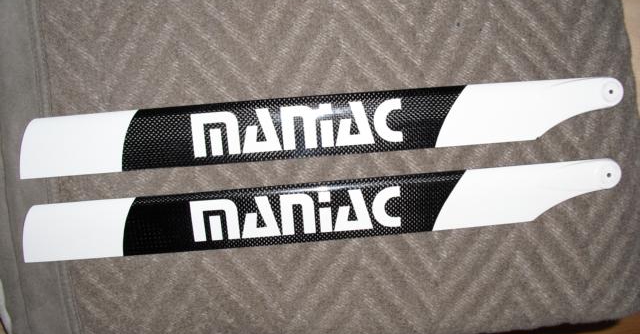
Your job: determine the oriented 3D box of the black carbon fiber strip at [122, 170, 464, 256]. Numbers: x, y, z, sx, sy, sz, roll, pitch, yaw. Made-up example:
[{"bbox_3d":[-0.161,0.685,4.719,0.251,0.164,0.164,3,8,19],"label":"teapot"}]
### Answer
[{"bbox_3d":[-0.026,0.045,0.663,0.345,0.009,0.059,-5,96,0],"label":"black carbon fiber strip"}]

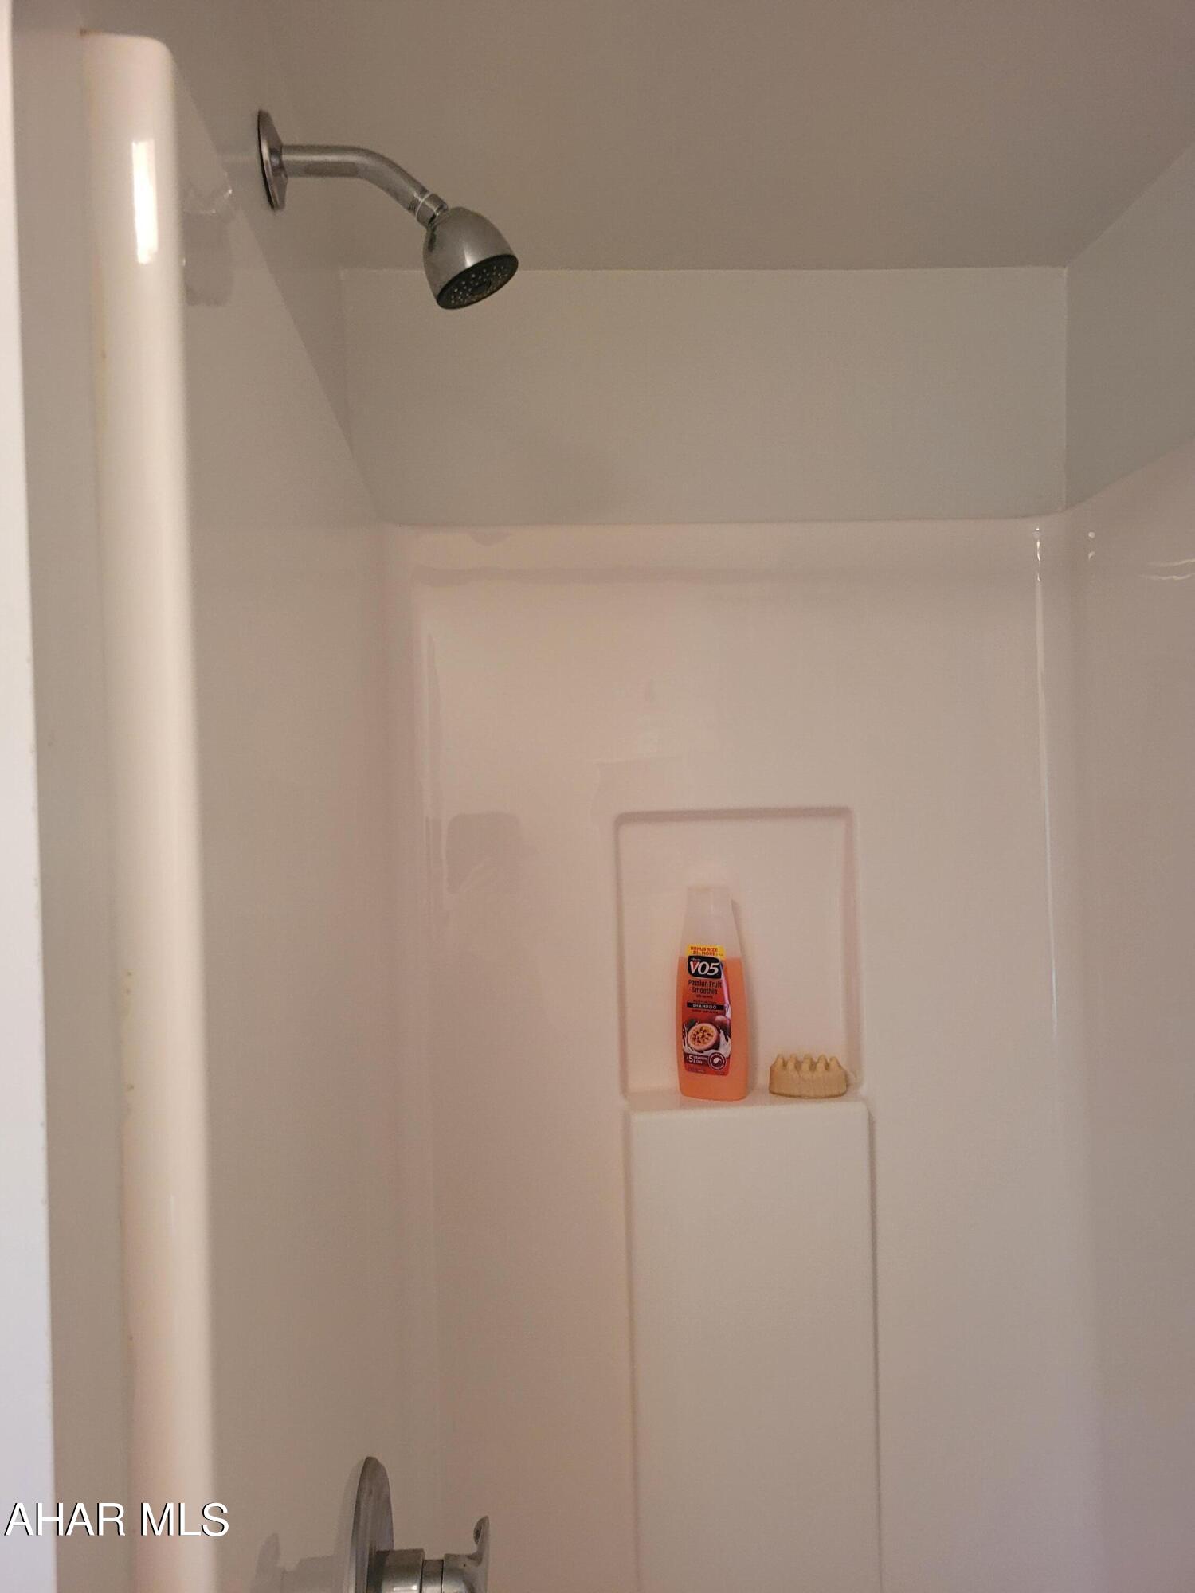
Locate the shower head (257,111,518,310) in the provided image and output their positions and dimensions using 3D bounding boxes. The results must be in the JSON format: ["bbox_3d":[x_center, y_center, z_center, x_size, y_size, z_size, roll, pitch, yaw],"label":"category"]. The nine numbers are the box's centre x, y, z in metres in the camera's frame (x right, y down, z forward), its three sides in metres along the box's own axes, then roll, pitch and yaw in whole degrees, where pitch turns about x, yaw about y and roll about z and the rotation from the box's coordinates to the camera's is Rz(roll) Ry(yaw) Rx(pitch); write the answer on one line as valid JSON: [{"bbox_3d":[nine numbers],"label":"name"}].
[{"bbox_3d":[-0.152,-0.433,0.888,0.190,0.143,0.069,-1,-1,-3],"label":"shower head"}]

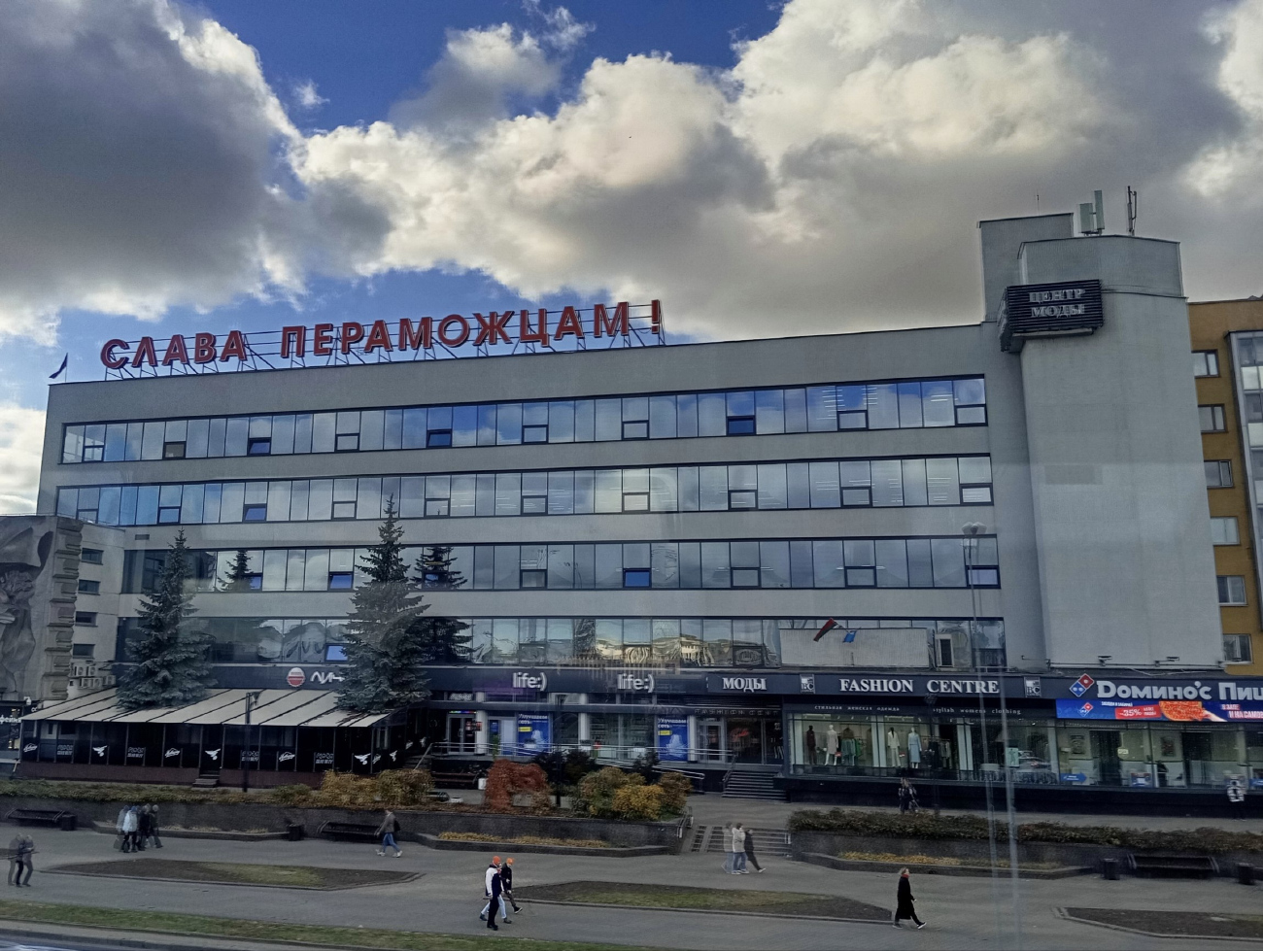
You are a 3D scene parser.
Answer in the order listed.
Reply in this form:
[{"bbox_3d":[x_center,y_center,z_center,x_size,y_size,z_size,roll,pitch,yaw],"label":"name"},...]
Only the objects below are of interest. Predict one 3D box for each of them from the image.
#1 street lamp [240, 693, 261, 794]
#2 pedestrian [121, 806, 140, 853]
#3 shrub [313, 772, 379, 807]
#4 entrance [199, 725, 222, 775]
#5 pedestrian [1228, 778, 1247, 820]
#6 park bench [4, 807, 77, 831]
[{"bbox_3d":[-17.623,12.342,47.305,0.700,4.540,0.350,-2,-10,13],"label":"street lamp"},{"bbox_3d":[-19.719,13.972,40.438,0.550,1.730,0.520,-2,-10,13],"label":"pedestrian"},{"bbox_3d":[-11.955,13.064,42.684,2.400,1.450,1.600,-2,-10,13],"label":"shrub"},{"bbox_3d":[-20.295,13.232,49.362,1.250,2.370,0.200,-2,-10,13],"label":"entrance"},{"bbox_3d":[25.575,13.685,43.215,0.600,1.690,0.520,-2,-10,13],"label":"pedestrian"},{"bbox_3d":[-25.242,14.555,43.449,2.650,0.750,0.750,-2,-10,13],"label":"park bench"}]

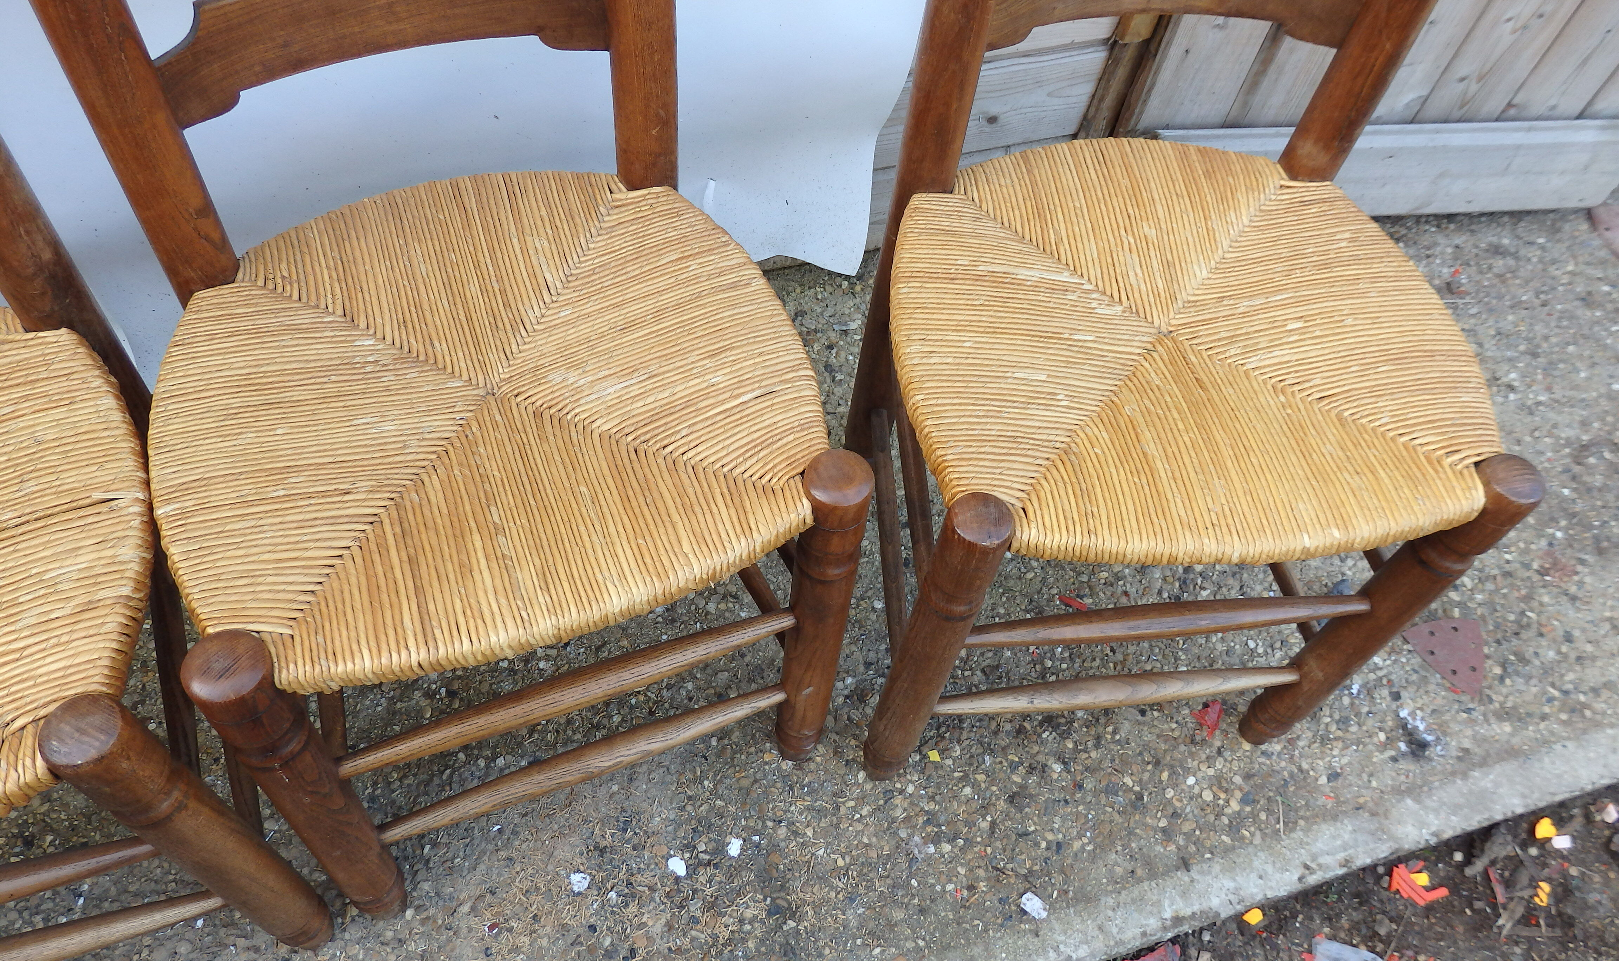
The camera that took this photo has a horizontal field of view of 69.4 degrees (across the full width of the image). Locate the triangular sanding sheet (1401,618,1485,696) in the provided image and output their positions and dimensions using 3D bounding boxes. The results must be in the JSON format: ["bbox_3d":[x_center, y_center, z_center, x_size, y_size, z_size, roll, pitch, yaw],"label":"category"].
[{"bbox_3d":[0.675,0.173,1.244,0.087,0.004,0.097,24,56,11],"label":"triangular sanding sheet"}]

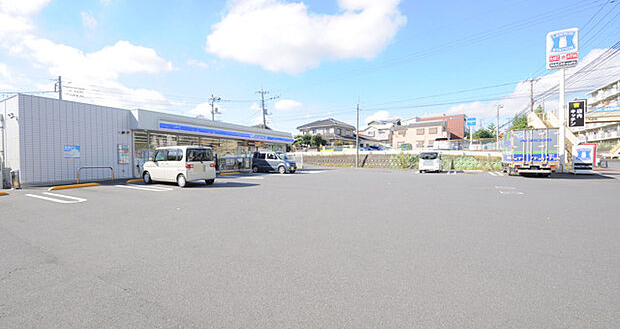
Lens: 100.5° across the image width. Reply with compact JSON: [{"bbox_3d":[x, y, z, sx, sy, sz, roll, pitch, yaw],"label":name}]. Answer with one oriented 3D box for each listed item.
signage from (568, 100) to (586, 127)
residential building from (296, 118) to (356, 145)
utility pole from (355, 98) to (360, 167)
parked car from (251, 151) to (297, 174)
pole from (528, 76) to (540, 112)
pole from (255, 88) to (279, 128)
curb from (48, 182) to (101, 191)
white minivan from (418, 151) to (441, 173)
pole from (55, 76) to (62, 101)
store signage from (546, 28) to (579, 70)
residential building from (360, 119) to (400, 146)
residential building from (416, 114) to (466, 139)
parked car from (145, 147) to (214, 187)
[{"bbox_3d":[19.280,-3.623,18.681,0.870,1.880,0.160,1,2,26],"label":"signage"},{"bbox_3d":[3.600,-5.973,56.021,9.750,8.200,8.000,2,3,40],"label":"residential building"},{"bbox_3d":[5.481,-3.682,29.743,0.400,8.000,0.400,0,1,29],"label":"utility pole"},{"bbox_3d":[-2.780,-0.182,19.806,3.395,1.645,1.475,1,2,29],"label":"parked car"},{"bbox_3d":[28.679,-5.600,32.913,1.200,11.200,0.500,0,1,29],"label":"pole"},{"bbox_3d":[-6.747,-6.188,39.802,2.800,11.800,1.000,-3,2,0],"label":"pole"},{"bbox_3d":[-9.620,0.910,10.660,0.200,0.120,1.800,1,2,17],"label":"curb"},{"bbox_3d":[10.099,-0.151,21.507,1.480,1.650,3.400,0,1,29],"label":"white minivan"},{"bbox_3d":[-30.800,-5.349,31.828,0.700,11.100,0.600,1,2,18],"label":"pole"},{"bbox_3d":[18.600,-8.386,18.959,1.580,2.720,0.380,1,2,25],"label":"store signage"},{"bbox_3d":[15.810,-5.736,57.916,7.500,8.000,7.000,0,1,43],"label":"residential building"},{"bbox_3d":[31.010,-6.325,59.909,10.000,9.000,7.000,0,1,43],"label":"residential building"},{"bbox_3d":[-6.085,0.043,11.857,3.395,1.750,1.475,0,1,29],"label":"parked car"}]

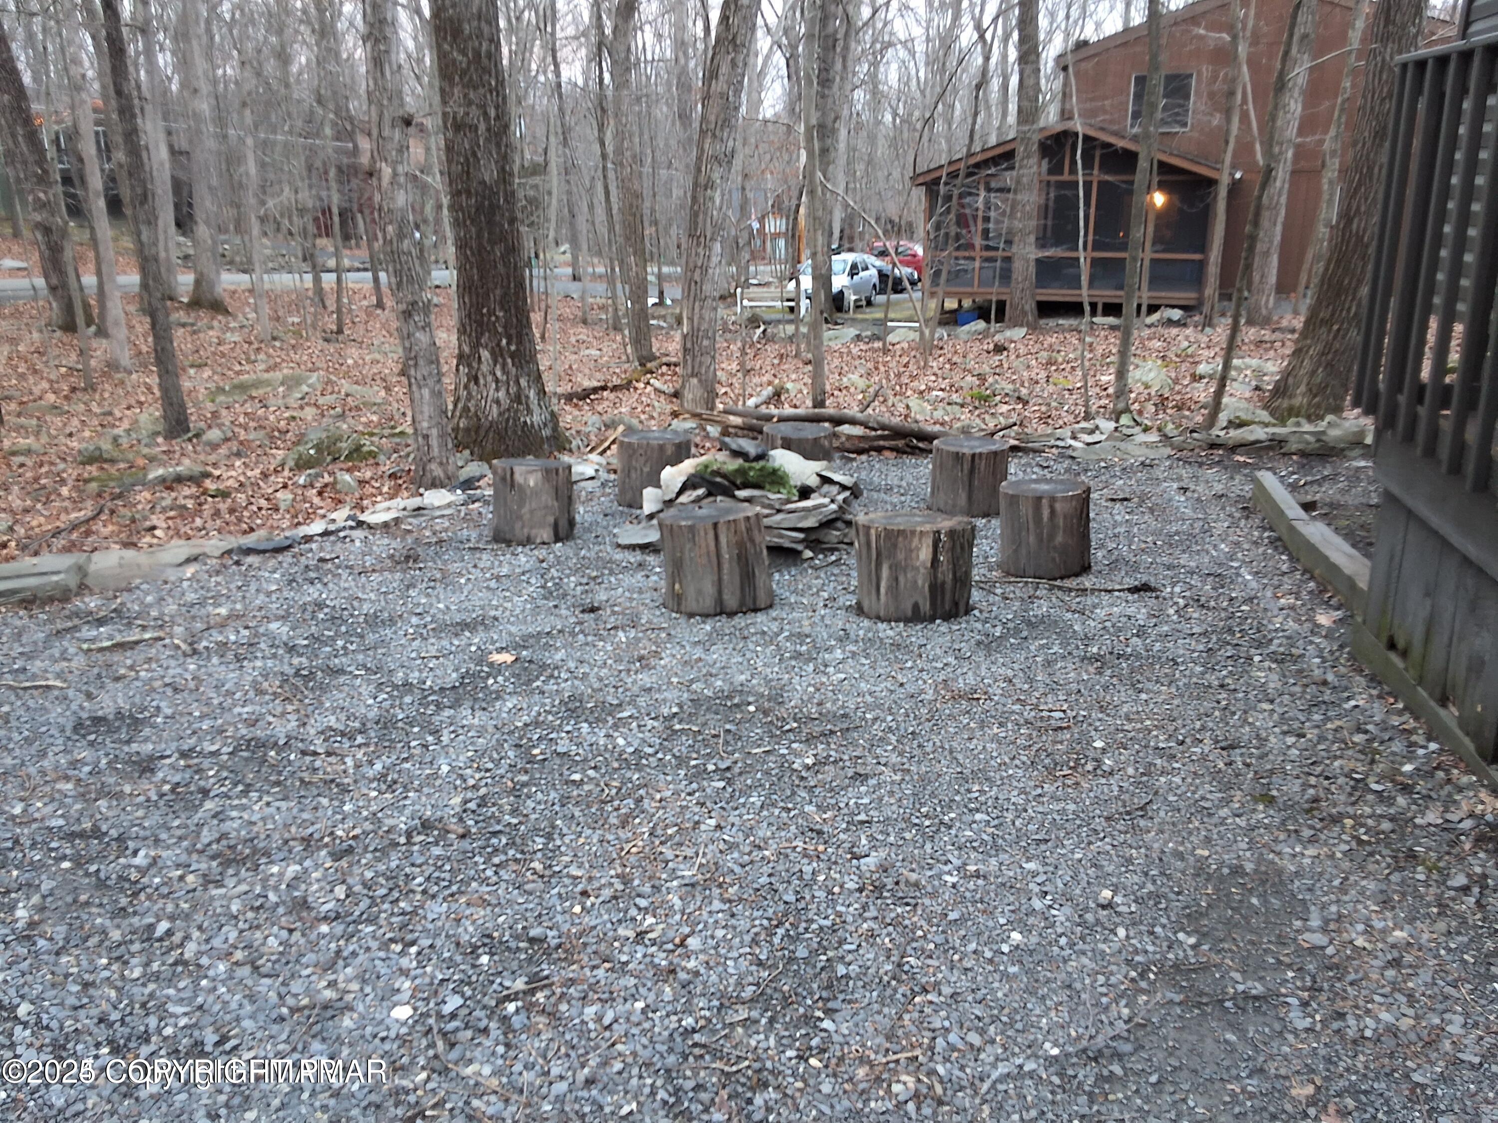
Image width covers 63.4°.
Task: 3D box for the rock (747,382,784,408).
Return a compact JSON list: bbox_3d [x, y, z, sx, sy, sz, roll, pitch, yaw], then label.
[{"bbox_3d":[0.136,-1.421,10.400,0.320,0.200,0.320,0,16,0],"label":"rock"}]

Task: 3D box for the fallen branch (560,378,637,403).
[{"bbox_3d":[-1.543,-1.804,12.553,0.110,0.110,1.278,9,18,29],"label":"fallen branch"}]

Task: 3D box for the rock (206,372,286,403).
[{"bbox_3d":[-4.171,-1.440,9.999,0.640,0.190,0.480,-6,16,-22],"label":"rock"}]

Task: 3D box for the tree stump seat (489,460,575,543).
[{"bbox_3d":[-1.093,-0.310,6.130,0.394,0.358,0.394,-3,16,-10],"label":"tree stump seat"}]

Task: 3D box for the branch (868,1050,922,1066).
[{"bbox_3d":[0.256,0.855,2.096,0.100,0.009,0.012,-5,16,-17],"label":"branch"}]

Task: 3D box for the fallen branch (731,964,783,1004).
[{"bbox_3d":[0.017,0.818,2.369,0.025,0.012,0.169,12,20,35],"label":"fallen branch"}]

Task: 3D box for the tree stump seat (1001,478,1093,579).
[{"bbox_3d":[1.246,-0.146,5.123,0.347,0.362,0.347,4,16,14],"label":"tree stump seat"}]

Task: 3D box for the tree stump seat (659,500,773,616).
[{"bbox_3d":[-0.133,-0.021,4.977,0.440,0.368,0.440,0,16,0],"label":"tree stump seat"}]

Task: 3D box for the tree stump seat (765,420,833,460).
[{"bbox_3d":[0.302,-0.607,7.443,0.420,0.380,0.420,1,15,0],"label":"tree stump seat"}]

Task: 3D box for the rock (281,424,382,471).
[{"bbox_3d":[-2.471,-0.682,7.140,0.570,0.220,0.400,-5,16,-19],"label":"rock"}]

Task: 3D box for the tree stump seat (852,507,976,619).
[{"bbox_3d":[0.627,0.010,4.616,0.431,0.328,0.431,2,15,8],"label":"tree stump seat"}]

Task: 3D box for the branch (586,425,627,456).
[{"bbox_3d":[-1.024,-0.877,8.750,0.090,0.070,0.530,7,28,22],"label":"branch"}]

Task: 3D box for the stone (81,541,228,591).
[{"bbox_3d":[-2.714,-0.011,5.461,0.200,0.100,0.695,10,19,32],"label":"stone"}]

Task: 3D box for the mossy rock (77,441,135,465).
[{"bbox_3d":[-4.468,-0.770,8.412,0.400,0.150,0.270,-8,18,-27],"label":"mossy rock"}]

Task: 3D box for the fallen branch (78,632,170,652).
[{"bbox_3d":[-2.379,0.307,4.618,0.280,0.025,0.030,-7,17,-27],"label":"fallen branch"}]

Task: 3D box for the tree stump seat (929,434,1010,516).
[{"bbox_3d":[1.236,-0.488,6.805,0.414,0.368,0.414,3,16,10],"label":"tree stump seat"}]

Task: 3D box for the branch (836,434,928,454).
[{"bbox_3d":[0.852,-0.760,7.846,0.734,0.110,0.140,2,15,8],"label":"branch"}]

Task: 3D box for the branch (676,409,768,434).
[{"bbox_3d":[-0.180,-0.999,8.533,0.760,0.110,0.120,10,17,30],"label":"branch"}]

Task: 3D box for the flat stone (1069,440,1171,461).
[{"bbox_3d":[2.707,-0.828,8.930,0.720,0.090,0.300,-1,15,-7],"label":"flat stone"}]

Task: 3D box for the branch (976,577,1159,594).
[{"bbox_3d":[1.279,0.085,4.886,0.720,0.030,0.060,2,15,7],"label":"branch"}]

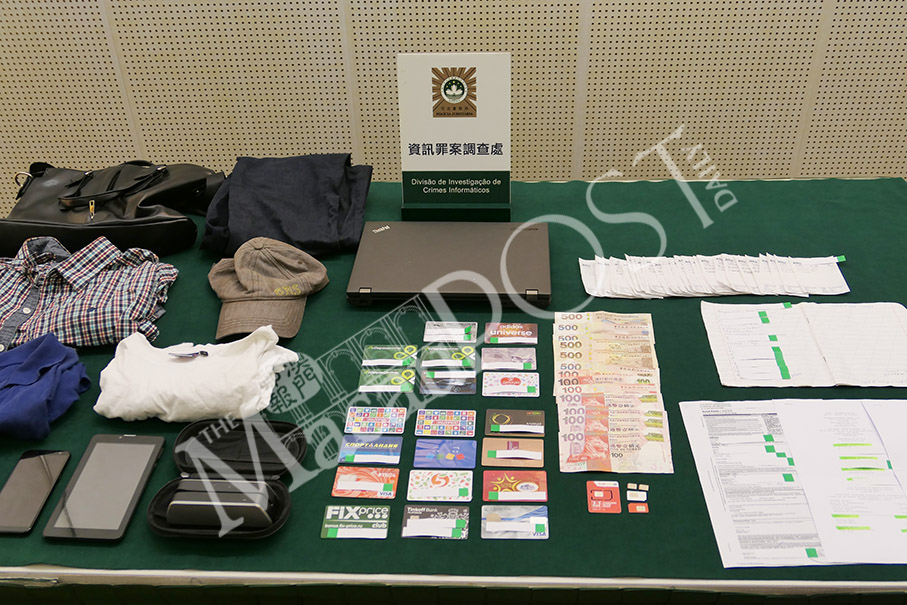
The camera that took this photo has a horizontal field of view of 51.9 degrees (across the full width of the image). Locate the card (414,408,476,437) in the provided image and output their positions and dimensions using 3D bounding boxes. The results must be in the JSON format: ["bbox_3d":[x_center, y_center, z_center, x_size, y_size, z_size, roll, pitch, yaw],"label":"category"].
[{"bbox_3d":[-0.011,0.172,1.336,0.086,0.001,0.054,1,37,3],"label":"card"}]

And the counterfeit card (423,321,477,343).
[{"bbox_3d":[-0.004,0.048,1.516,0.086,0.001,0.054,1,36,3],"label":"counterfeit card"}]

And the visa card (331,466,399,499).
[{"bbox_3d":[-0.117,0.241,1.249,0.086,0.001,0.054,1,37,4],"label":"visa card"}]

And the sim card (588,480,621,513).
[{"bbox_3d":[0.197,0.254,1.220,0.043,0.001,0.054,1,37,3],"label":"sim card"}]

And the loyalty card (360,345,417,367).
[{"bbox_3d":[-0.100,0.085,1.477,0.086,0.001,0.054,0,37,2],"label":"loyalty card"}]

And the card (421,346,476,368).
[{"bbox_3d":[-0.009,0.085,1.465,0.086,0.001,0.054,0,36,2],"label":"card"}]

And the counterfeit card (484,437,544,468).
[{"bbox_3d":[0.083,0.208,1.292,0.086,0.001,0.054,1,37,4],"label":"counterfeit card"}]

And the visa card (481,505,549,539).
[{"bbox_3d":[0.078,0.280,1.190,0.086,0.001,0.054,0,37,2],"label":"visa card"}]

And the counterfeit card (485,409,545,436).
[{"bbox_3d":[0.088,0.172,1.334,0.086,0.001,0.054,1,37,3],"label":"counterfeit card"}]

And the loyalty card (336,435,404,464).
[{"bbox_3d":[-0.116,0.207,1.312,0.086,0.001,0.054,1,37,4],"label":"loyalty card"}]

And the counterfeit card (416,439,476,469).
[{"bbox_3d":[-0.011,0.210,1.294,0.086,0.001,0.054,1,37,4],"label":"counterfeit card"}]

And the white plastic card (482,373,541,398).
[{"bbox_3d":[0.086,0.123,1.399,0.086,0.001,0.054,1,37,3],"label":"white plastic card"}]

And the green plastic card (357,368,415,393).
[{"bbox_3d":[-0.101,0.120,1.429,0.086,0.001,0.054,0,37,3],"label":"green plastic card"}]

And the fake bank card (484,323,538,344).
[{"bbox_3d":[0.094,0.050,1.510,0.086,0.001,0.054,1,36,3],"label":"fake bank card"}]

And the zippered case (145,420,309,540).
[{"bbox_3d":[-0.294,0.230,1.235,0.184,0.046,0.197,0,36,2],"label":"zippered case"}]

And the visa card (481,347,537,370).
[{"bbox_3d":[0.088,0.089,1.462,0.086,0.001,0.054,0,37,3],"label":"visa card"}]

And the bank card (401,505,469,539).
[{"bbox_3d":[-0.022,0.280,1.193,0.086,0.001,0.054,0,37,2],"label":"bank card"}]

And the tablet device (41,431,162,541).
[{"bbox_3d":[-0.466,0.249,1.257,0.106,0.009,0.184,0,37,3],"label":"tablet device"}]

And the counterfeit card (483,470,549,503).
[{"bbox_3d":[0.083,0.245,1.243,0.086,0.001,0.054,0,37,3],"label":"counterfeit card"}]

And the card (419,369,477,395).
[{"bbox_3d":[-0.007,0.122,1.422,0.086,0.001,0.054,0,37,3],"label":"card"}]

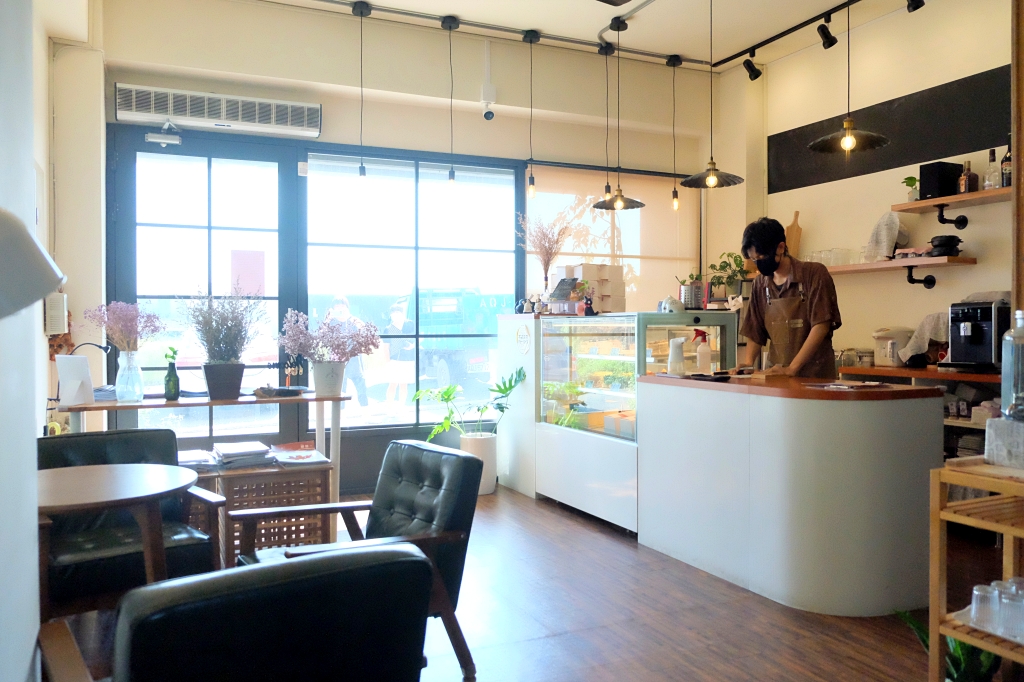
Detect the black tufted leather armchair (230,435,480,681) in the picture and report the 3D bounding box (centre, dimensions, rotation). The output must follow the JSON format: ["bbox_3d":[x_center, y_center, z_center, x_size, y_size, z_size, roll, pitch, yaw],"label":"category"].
[{"bbox_3d":[-0.527,0.755,2.614,0.710,0.710,0.650,-1,1,-34],"label":"black tufted leather armchair"}]

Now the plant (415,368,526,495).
[{"bbox_3d":[-0.293,0.623,5.257,0.600,0.860,0.580,-1,1,-26],"label":"plant"}]

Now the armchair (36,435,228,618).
[{"bbox_3d":[-1.474,0.756,2.959,0.630,0.740,0.700,-1,2,-32],"label":"armchair"}]

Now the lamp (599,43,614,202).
[{"bbox_3d":[0.693,-1.579,5.600,0.110,1.160,0.110,0,1,0],"label":"lamp"}]

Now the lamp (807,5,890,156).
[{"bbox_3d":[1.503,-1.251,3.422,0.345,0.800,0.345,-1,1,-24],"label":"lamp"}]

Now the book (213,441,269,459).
[{"bbox_3d":[-1.329,0.537,3.780,0.225,0.025,0.290,-1,1,-27],"label":"book"}]

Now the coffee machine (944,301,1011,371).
[{"bbox_3d":[2.587,-0.011,4.161,0.430,0.375,0.250,-1,2,-25],"label":"coffee machine"}]

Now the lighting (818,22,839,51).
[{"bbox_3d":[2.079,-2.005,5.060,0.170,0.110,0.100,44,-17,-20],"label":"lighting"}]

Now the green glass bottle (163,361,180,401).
[{"bbox_3d":[-1.650,0.199,3.720,0.066,0.183,0.066,-1,1,-26],"label":"green glass bottle"}]

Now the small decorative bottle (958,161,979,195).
[{"bbox_3d":[2.688,-0.958,4.520,0.078,0.207,0.078,-1,1,-7],"label":"small decorative bottle"}]

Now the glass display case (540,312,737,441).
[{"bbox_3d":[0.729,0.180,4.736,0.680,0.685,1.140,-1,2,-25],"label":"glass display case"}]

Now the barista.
[{"bbox_3d":[1.429,0.205,4.025,0.530,1.730,0.520,-2,2,-40],"label":"barista"}]

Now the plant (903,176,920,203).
[{"bbox_3d":[2.470,-0.929,4.740,0.100,0.170,0.100,-1,1,-27],"label":"plant"}]

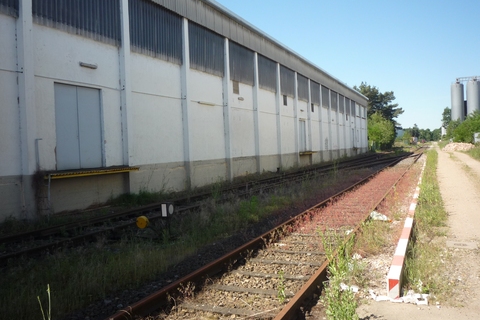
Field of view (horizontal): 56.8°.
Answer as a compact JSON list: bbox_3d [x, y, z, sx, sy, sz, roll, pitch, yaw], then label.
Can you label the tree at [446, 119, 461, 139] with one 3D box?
[{"bbox_3d":[53.992,-7.163,112.089,3.530,6.630,3.530,-2,2,0],"label":"tree"}]

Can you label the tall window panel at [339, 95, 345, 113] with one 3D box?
[{"bbox_3d":[11.868,-6.435,51.672,0.150,2.000,3.600,-1,2,24],"label":"tall window panel"}]

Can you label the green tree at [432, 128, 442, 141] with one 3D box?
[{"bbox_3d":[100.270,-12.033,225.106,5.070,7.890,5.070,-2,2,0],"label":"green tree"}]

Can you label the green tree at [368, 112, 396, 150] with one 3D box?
[{"bbox_3d":[25.617,-5.100,80.094,5.410,6.930,5.400,-2,2,0],"label":"green tree"}]

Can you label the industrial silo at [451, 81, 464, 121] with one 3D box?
[{"bbox_3d":[71.485,-15.368,145.278,4.120,20.590,4.120,-2,2,0],"label":"industrial silo"}]

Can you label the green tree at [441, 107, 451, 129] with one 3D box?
[{"bbox_3d":[74.565,-12.932,160.172,4.150,12.730,5.000,-2,2,0],"label":"green tree"}]

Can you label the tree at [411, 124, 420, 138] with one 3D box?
[{"bbox_3d":[77.265,-11.097,195.122,4.390,9.020,4.390,-2,2,0],"label":"tree"}]

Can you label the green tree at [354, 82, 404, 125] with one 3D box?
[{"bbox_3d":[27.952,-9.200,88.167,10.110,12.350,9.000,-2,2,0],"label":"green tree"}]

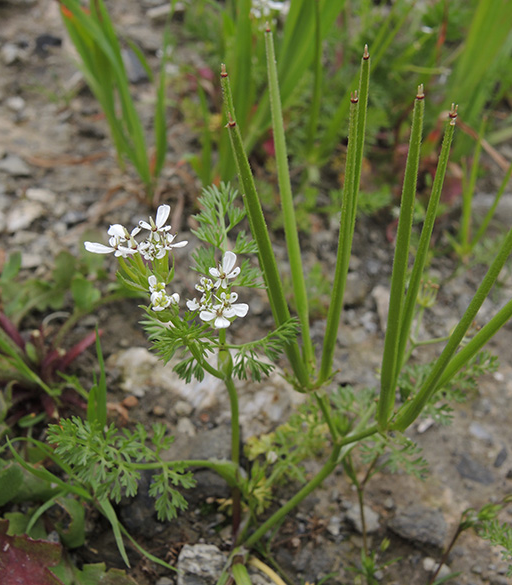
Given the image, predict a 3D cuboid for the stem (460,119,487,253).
[{"bbox_3d":[0.145,-0.070,0.417,0.008,0.089,0.006,7,17,18],"label":"stem"}]

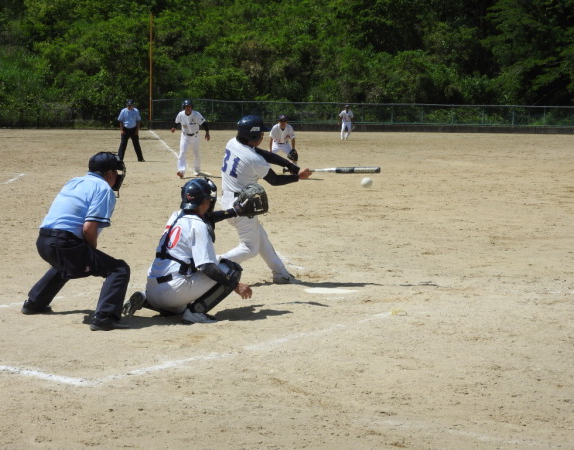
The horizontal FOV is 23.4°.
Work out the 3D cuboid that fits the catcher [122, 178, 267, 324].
[{"bbox_3d":[-0.667,0.167,10.369,0.980,1.020,0.780,-4,7,-45],"label":"catcher"}]

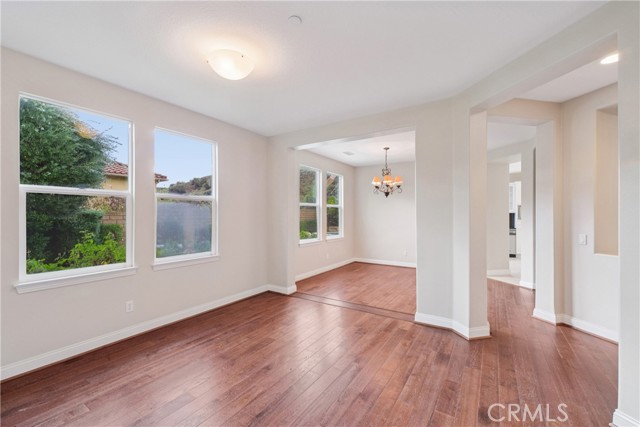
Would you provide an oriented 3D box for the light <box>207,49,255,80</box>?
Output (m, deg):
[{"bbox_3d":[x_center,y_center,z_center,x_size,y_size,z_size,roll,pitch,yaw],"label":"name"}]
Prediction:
[{"bbox_3d":[-0.770,-1.275,2.320,0.395,0.142,0.395,0,0,0],"label":"light"}]

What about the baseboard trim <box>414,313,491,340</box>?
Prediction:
[{"bbox_3d":[1.532,1.320,3.126,0.810,0.130,0.220,0,0,34],"label":"baseboard trim"}]

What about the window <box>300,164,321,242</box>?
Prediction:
[{"bbox_3d":[-0.200,-0.190,5.868,0.100,1.620,0.830,0,0,34],"label":"window"}]

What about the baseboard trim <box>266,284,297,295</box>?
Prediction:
[{"bbox_3d":[-0.658,1.320,4.706,0.470,0.130,0.230,0,0,34],"label":"baseboard trim"}]

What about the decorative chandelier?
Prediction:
[{"bbox_3d":[1.390,-0.830,5.500,0.640,1.030,0.640,0,0,34],"label":"decorative chandelier"}]

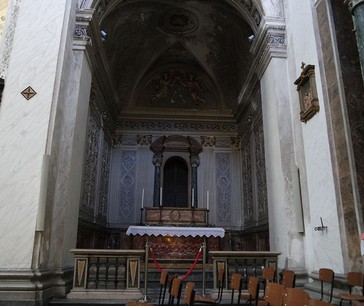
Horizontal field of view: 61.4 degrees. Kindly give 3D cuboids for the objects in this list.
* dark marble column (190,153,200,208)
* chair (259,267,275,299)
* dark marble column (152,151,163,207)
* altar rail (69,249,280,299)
[{"bbox_3d":[0.486,1.014,11.021,0.320,2.101,0.320,1,-15,-2],"label":"dark marble column"},{"bbox_3d":[1.038,2.043,4.299,0.490,0.815,0.410,1,-14,-4],"label":"chair"},{"bbox_3d":[-0.817,0.845,10.303,0.320,1.884,0.290,1,-14,-1],"label":"dark marble column"},{"bbox_3d":[-0.119,2.222,5.659,3.847,0.785,0.340,1,-14,-1],"label":"altar rail"}]

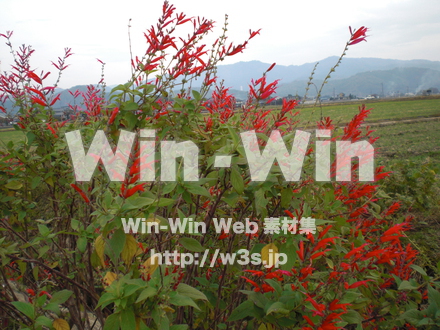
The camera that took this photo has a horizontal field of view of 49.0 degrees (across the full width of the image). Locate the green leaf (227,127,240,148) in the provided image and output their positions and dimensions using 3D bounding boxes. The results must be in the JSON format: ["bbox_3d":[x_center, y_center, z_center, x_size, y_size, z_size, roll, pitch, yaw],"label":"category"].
[{"bbox_3d":[0.032,-0.066,1.160,0.026,0.060,0.013,-29,-23,31],"label":"green leaf"}]

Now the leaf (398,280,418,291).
[{"bbox_3d":[0.423,0.271,1.085,0.065,0.014,0.030,8,33,-28],"label":"leaf"}]

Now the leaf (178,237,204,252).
[{"bbox_3d":[-0.071,0.198,1.200,0.069,0.012,0.034,26,51,9],"label":"leaf"}]

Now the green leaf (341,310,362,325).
[{"bbox_3d":[0.269,0.312,0.988,0.046,0.013,0.030,10,44,33],"label":"green leaf"}]

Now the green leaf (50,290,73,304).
[{"bbox_3d":[-0.369,0.309,1.125,0.060,0.030,0.012,-29,-39,10],"label":"green leaf"}]

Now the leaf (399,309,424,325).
[{"bbox_3d":[0.390,0.310,0.988,0.066,0.013,0.030,-2,47,-22],"label":"leaf"}]

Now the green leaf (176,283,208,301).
[{"bbox_3d":[-0.058,0.267,1.020,0.080,0.014,0.031,20,30,30],"label":"green leaf"}]

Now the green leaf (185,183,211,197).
[{"bbox_3d":[-0.052,0.057,1.120,0.076,0.013,0.030,21,41,32],"label":"green leaf"}]

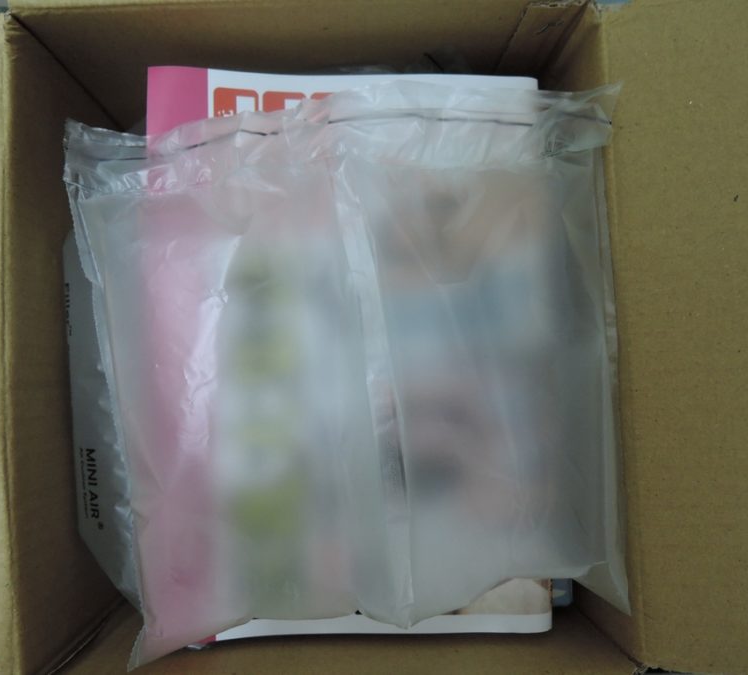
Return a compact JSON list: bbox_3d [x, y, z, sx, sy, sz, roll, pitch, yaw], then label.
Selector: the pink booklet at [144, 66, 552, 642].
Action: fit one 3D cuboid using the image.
[{"bbox_3d":[-0.013,0.008,0.330,0.210,0.010,0.297,-1,88,-2],"label":"pink booklet"}]

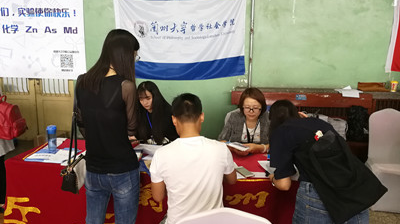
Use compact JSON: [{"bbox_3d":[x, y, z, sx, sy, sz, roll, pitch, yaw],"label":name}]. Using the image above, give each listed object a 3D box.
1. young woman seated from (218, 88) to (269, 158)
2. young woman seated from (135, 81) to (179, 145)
[{"bbox_3d":[0.374,0.420,2.585,0.500,1.240,0.750,1,10,4],"label":"young woman seated"},{"bbox_3d":[-0.385,0.369,2.822,0.500,1.240,0.750,4,10,18],"label":"young woman seated"}]

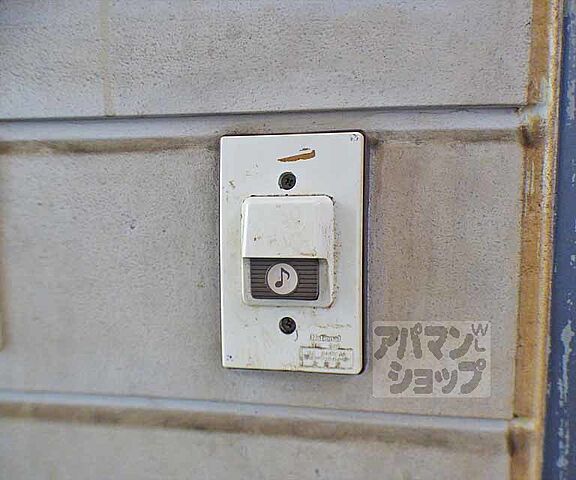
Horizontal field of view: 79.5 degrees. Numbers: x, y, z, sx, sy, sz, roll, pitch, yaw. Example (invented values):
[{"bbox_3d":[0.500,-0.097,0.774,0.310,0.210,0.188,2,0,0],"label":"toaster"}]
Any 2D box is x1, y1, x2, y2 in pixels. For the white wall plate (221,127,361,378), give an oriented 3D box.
[{"bbox_3d":[0.001,0.007,0.171,0.070,0.118,0.017,0,3,6],"label":"white wall plate"}]

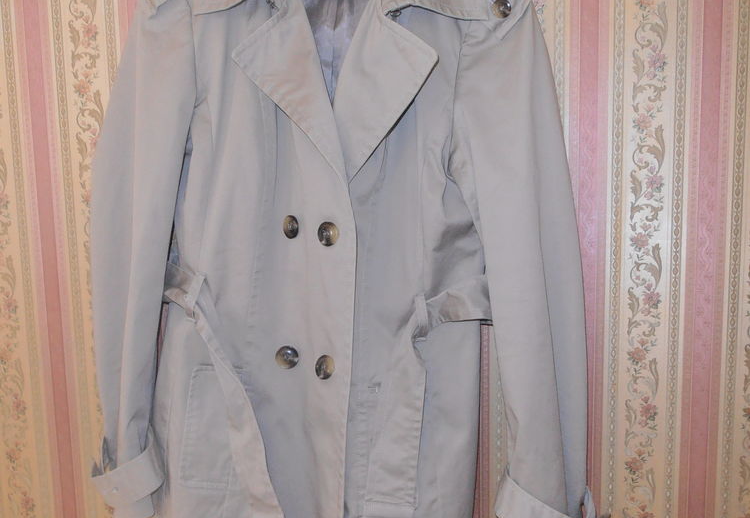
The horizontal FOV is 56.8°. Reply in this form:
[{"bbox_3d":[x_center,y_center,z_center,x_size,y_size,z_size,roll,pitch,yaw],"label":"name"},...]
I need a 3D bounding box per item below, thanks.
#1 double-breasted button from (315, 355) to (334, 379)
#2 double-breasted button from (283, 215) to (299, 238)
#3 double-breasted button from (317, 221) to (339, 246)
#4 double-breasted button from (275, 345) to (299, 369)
[{"bbox_3d":[-0.053,0.116,0.742,0.025,0.025,0.006,2,7,26],"label":"double-breasted button"},{"bbox_3d":[-0.091,-0.034,0.752,0.025,0.025,0.006,3,8,34],"label":"double-breasted button"},{"bbox_3d":[-0.049,-0.026,0.728,0.025,0.025,0.006,1,7,20],"label":"double-breasted button"},{"bbox_3d":[-0.098,0.110,0.773,0.025,0.025,0.006,-1,7,3],"label":"double-breasted button"}]

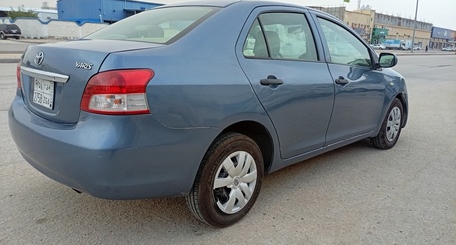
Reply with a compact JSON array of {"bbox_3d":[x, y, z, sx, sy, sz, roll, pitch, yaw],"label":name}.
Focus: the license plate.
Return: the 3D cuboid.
[{"bbox_3d":[-1.090,-0.174,2.101,0.335,0.155,0.020,13,9,44],"label":"license plate"}]

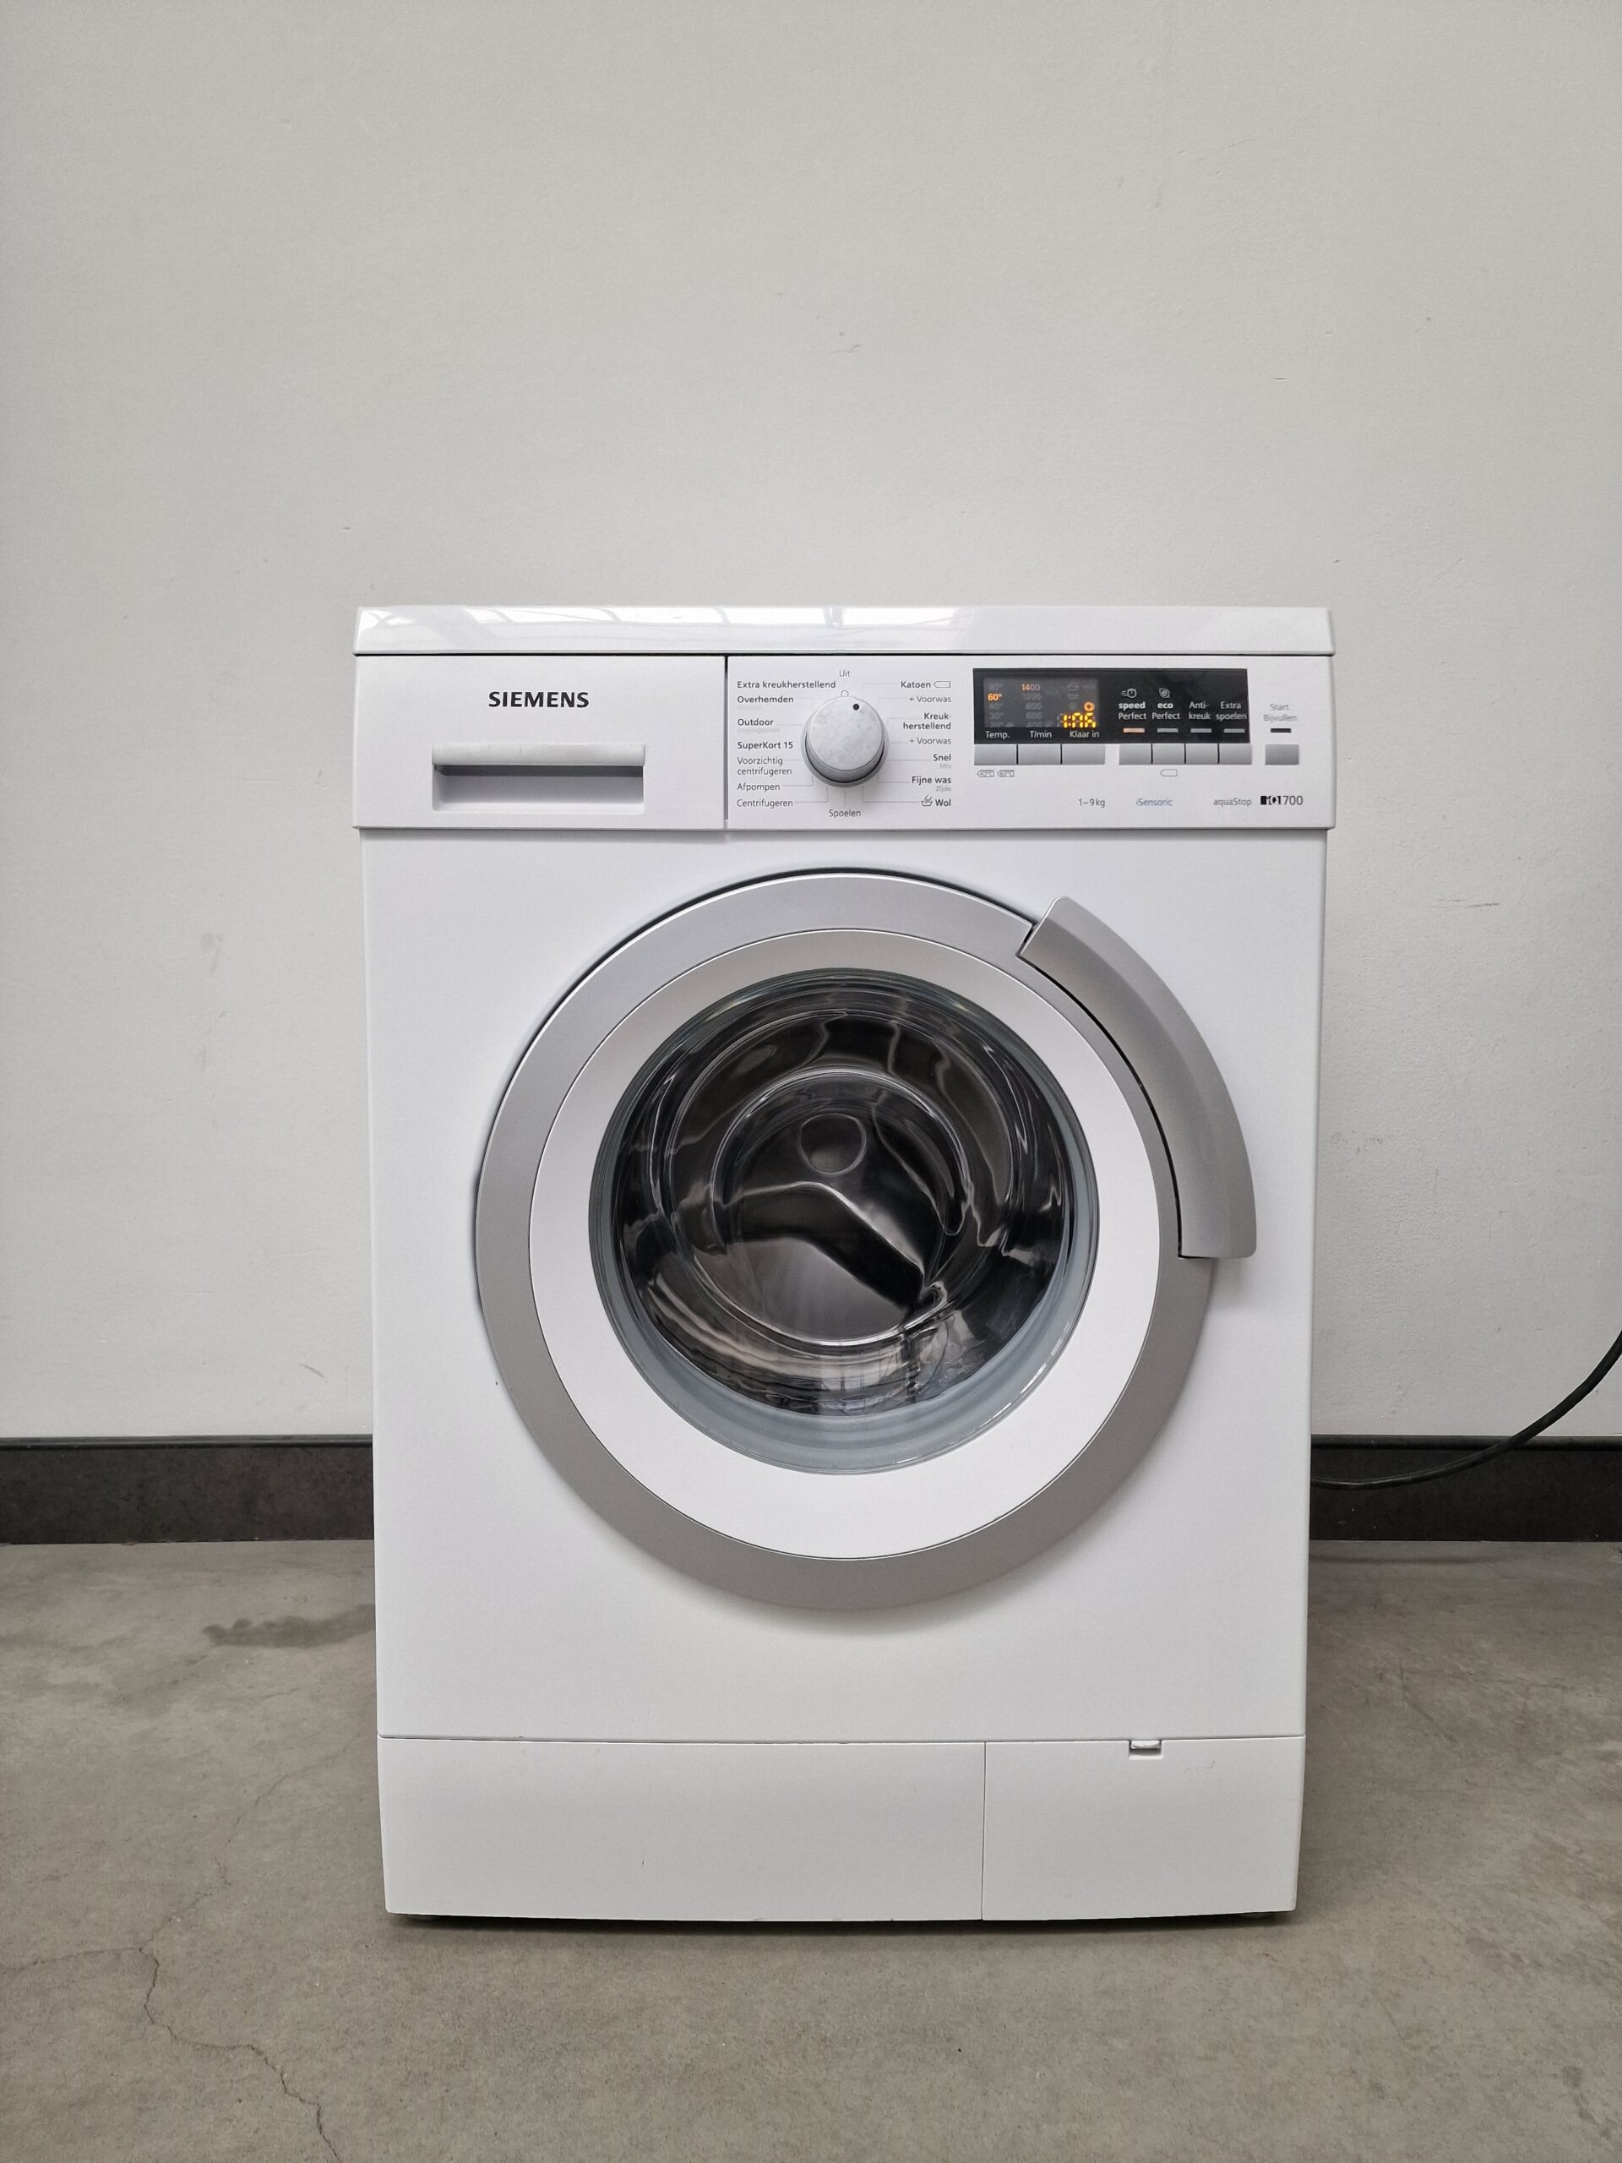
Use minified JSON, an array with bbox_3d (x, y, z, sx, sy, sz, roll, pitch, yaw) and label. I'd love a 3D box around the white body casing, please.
[{"bbox_3d":[0.020,0.115,1.173,0.598,0.840,0.605,0,3,0],"label":"white body casing"}]

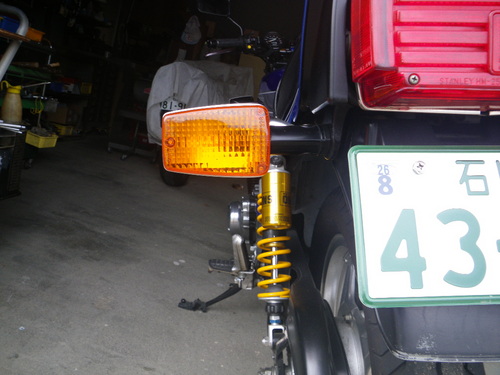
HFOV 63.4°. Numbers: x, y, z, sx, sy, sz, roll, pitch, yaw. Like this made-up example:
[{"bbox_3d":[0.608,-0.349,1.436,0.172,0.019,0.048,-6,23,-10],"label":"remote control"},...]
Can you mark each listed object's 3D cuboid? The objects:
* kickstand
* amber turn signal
[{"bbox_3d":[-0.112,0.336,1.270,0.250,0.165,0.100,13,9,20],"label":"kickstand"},{"bbox_3d":[-0.033,-0.046,0.395,0.098,0.064,0.062,0,8,-2],"label":"amber turn signal"}]

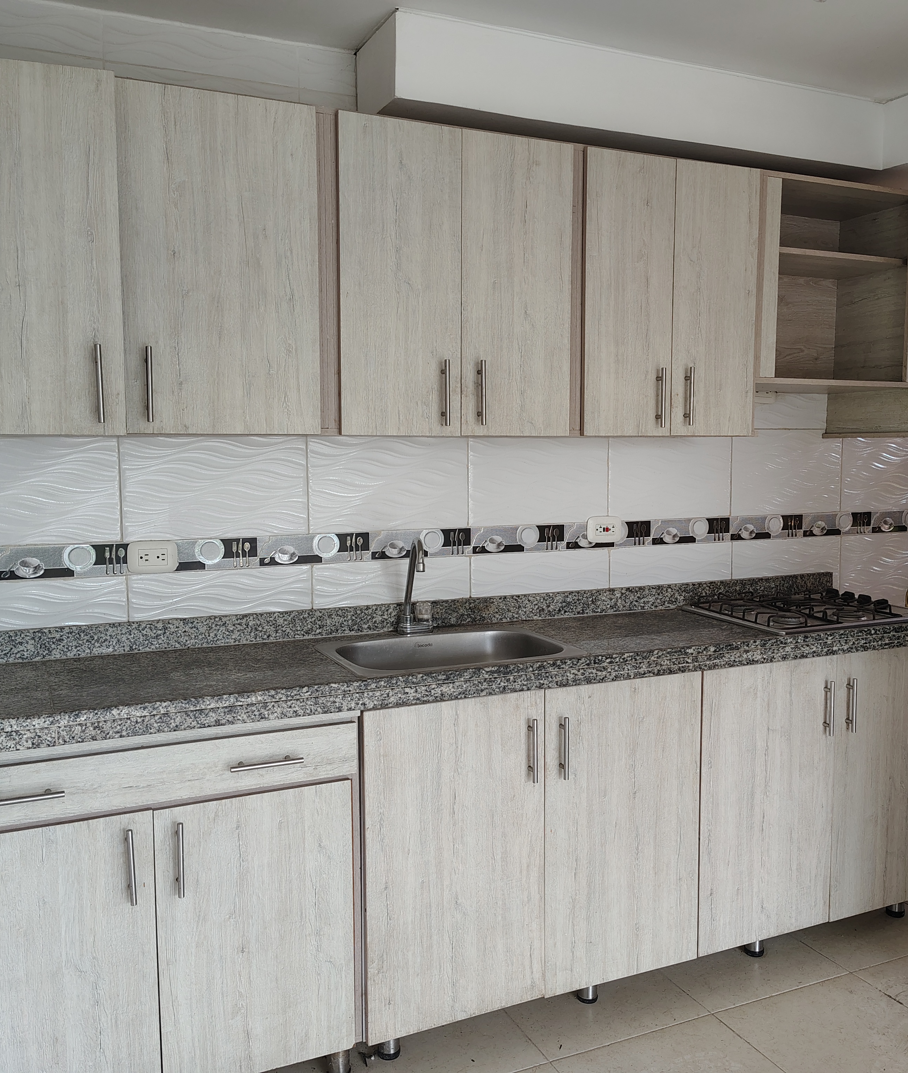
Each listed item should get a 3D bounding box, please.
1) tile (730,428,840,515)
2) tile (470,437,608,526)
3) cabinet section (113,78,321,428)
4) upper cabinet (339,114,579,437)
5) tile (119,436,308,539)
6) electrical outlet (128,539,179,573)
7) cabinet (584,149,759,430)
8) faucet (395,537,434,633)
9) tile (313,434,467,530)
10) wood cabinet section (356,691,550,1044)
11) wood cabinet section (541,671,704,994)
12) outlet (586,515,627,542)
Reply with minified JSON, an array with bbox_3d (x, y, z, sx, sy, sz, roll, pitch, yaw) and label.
[{"bbox_3d":[1.063,-0.206,3.158,0.446,0.267,0.010,-3,6,-24],"label":"tile"},{"bbox_3d":[0.242,-0.170,2.792,0.446,0.267,0.010,-3,6,-24],"label":"tile"},{"bbox_3d":[-0.547,-0.565,2.187,0.405,0.683,0.366,-3,6,-24],"label":"cabinet section"},{"bbox_3d":[-0.046,-0.589,2.420,0.600,0.684,0.360,-3,6,-24],"label":"upper cabinet"},{"bbox_3d":[-0.576,-0.132,2.420,0.453,0.273,0.010,-3,6,-24],"label":"tile"},{"bbox_3d":[-0.716,0.051,2.368,0.116,0.078,0.014,-3,6,-24],"label":"electrical outlet"},{"bbox_3d":[0.474,-0.608,2.642,0.525,0.678,0.368,-3,6,-24],"label":"cabinet"},{"bbox_3d":[-0.087,0.127,2.520,0.095,0.256,0.145,-3,6,-24],"label":"faucet"},{"bbox_3d":[-0.169,-0.152,2.609,0.446,0.267,0.010,-3,6,-24],"label":"tile"},{"bbox_3d":[-0.090,0.705,2.434,0.434,0.736,0.500,-3,6,-24],"label":"wood cabinet section"},{"bbox_3d":[0.309,0.687,2.613,0.443,0.736,0.500,-3,6,-24],"label":"wood cabinet section"},{"bbox_3d":[0.444,-0.020,2.883,0.118,0.078,0.015,-3,6,-24],"label":"outlet"}]

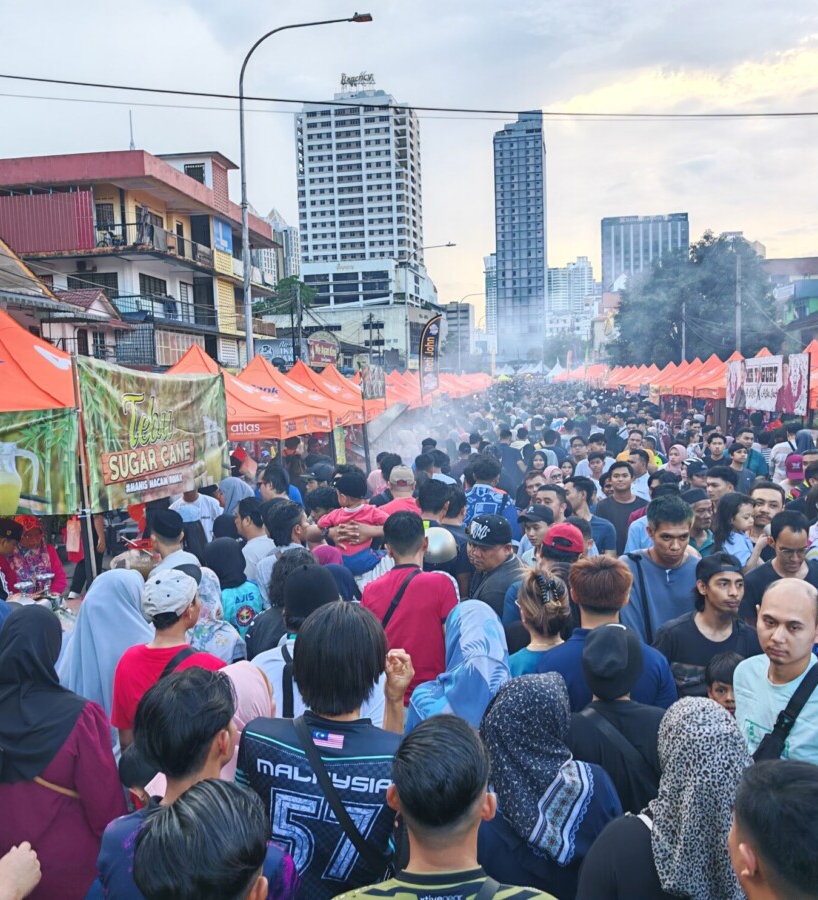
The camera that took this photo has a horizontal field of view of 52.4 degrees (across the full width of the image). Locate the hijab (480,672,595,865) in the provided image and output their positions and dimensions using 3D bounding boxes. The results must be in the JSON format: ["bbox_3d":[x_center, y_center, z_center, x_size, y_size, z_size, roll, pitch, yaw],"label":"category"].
[{"bbox_3d":[0.291,0.718,1.900,0.260,0.410,0.270,2,6,34],"label":"hijab"}]

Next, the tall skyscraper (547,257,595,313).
[{"bbox_3d":[164.994,-135.367,850.000,52.000,124.000,32.000,-1,5,10],"label":"tall skyscraper"}]

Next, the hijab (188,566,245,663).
[{"bbox_3d":[-0.889,0.712,3.600,0.360,0.430,0.330,-2,5,-5],"label":"hijab"}]

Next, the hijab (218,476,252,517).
[{"bbox_3d":[-1.300,0.384,6.200,0.300,0.400,0.300,0,5,14],"label":"hijab"}]

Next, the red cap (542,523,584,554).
[{"bbox_3d":[0.635,0.364,3.420,0.170,0.130,0.250,-1,5,10],"label":"red cap"}]

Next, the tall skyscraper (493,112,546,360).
[{"bbox_3d":[46.360,-78.963,341.739,18.500,109.300,22.000,0,4,12],"label":"tall skyscraper"}]

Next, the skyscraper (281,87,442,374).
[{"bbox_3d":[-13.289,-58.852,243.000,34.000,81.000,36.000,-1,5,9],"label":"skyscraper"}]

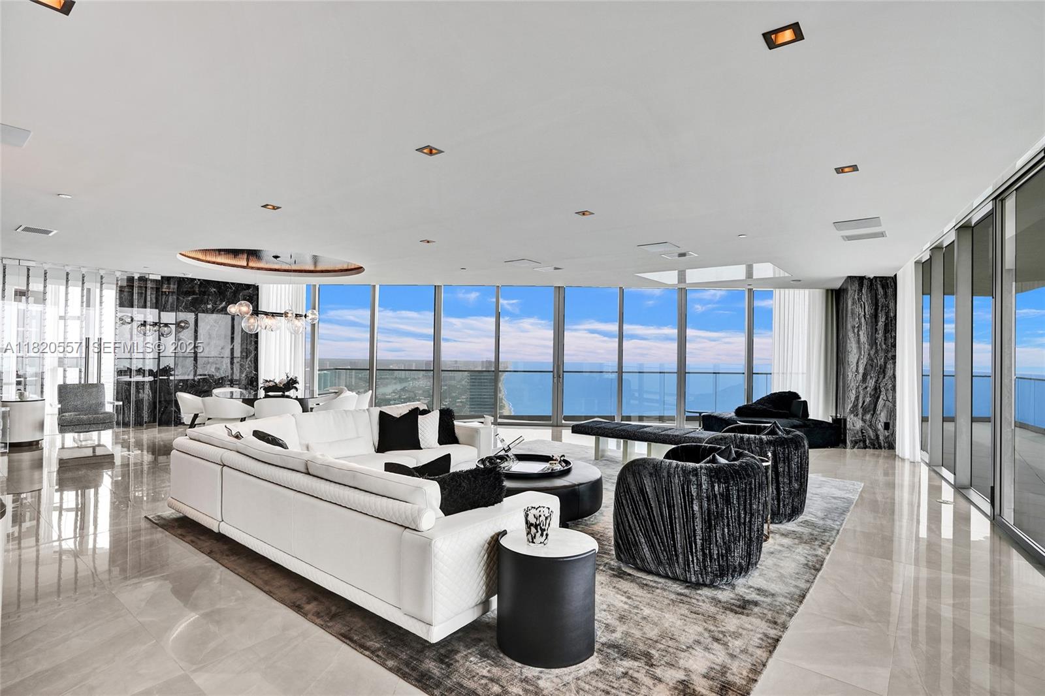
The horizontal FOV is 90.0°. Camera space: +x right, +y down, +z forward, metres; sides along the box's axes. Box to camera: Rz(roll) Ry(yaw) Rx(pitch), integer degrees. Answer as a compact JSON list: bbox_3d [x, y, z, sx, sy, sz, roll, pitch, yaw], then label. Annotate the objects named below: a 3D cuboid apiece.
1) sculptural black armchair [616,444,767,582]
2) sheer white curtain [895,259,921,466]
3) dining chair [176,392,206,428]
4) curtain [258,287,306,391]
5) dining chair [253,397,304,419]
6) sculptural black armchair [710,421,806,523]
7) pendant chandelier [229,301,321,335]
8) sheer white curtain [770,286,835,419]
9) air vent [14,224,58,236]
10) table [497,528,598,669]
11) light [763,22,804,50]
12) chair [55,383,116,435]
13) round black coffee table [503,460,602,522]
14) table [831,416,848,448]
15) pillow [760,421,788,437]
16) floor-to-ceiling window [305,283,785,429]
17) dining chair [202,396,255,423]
[{"bbox_3d":[1.197,1.128,3.734,0.910,0.740,0.870,1,0,38],"label":"sculptural black armchair"},{"bbox_3d":[5.657,0.218,7.699,0.220,2.822,1.000,1,-1,28],"label":"sheer white curtain"},{"bbox_3d":[-4.756,1.058,7.678,0.620,0.780,0.600,0,-1,39],"label":"dining chair"},{"bbox_3d":[-4.762,0.089,10.359,0.980,2.690,0.150,1,0,3],"label":"curtain"},{"bbox_3d":[-3.564,1.077,7.560,0.620,0.780,0.600,1,-1,-27],"label":"dining chair"},{"bbox_3d":[2.174,1.151,4.918,0.875,0.740,0.870,1,0,38],"label":"sculptural black armchair"},{"bbox_3d":[-4.062,-0.480,8.505,0.520,0.540,1.300,0,-1,43],"label":"pendant chandelier"},{"bbox_3d":[5.561,0.248,10.359,1.231,2.822,0.200,1,-1,2],"label":"sheer white curtain"},{"bbox_3d":[-5.460,-1.316,5.875,0.440,0.030,0.300,1,0,38],"label":"air vent"},{"bbox_3d":[0.125,1.219,2.646,0.500,0.500,0.520,1,-1,0],"label":"table"},{"bbox_3d":[1.038,-1.240,2.075,0.130,0.030,0.130,1,0,38],"label":"light"},{"bbox_3d":[-6.688,0.999,8.037,0.720,0.840,0.840,2,-1,-45],"label":"chair"},{"bbox_3d":[0.027,1.322,4.932,1.420,0.330,1.420,1,0,0],"label":"round black coffee table"},{"bbox_3d":[5.039,1.355,8.552,0.330,0.470,0.380,1,0,3],"label":"table"},{"bbox_3d":[2.287,0.902,4.807,0.170,0.420,0.430,18,8,29],"label":"pillow"},{"bbox_3d":[0.262,0.160,10.749,9.541,2.822,0.200,1,-1,3],"label":"floor-to-ceiling window"},{"bbox_3d":[-4.037,1.045,7.113,0.610,0.780,0.590,1,0,20],"label":"dining chair"}]

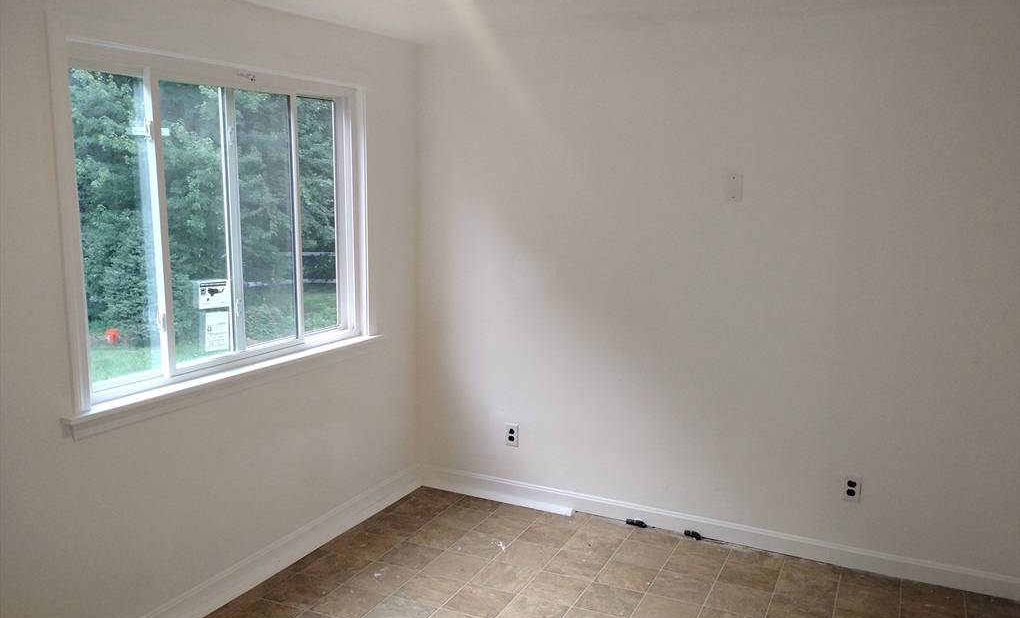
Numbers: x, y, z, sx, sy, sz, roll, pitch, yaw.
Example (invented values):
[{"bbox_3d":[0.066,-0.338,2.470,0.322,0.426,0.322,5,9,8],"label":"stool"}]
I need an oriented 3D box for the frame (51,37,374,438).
[{"bbox_3d":[-1.024,-0.331,3.268,0.110,1.290,1.640,4,9,26],"label":"frame"}]

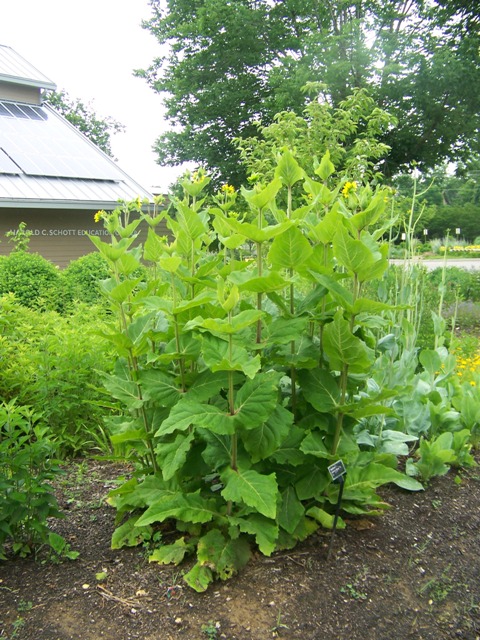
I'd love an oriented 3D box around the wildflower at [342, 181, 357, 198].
[{"bbox_3d":[0.556,-0.663,3.285,0.035,0.075,0.075,17,-6,27],"label":"wildflower"}]

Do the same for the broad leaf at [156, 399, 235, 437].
[{"bbox_3d":[-0.241,0.506,3.291,0.385,0.090,0.200,-14,49,-15],"label":"broad leaf"}]

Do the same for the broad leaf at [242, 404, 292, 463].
[{"bbox_3d":[0.138,0.609,3.500,0.260,0.344,0.090,14,-27,0],"label":"broad leaf"}]

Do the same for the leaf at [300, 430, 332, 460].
[{"bbox_3d":[0.439,0.723,3.668,0.229,0.080,0.180,18,36,-33],"label":"leaf"}]

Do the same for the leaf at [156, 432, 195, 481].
[{"bbox_3d":[-0.351,0.731,3.466,0.170,0.296,0.080,35,-36,-7],"label":"leaf"}]

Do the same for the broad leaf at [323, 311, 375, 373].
[{"bbox_3d":[0.550,0.113,3.312,0.235,0.305,0.095,-9,31,-2],"label":"broad leaf"}]

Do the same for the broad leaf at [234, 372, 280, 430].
[{"bbox_3d":[0.087,0.407,3.230,0.205,0.270,0.080,37,-12,14],"label":"broad leaf"}]

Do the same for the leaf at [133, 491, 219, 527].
[{"bbox_3d":[-0.306,0.929,3.190,0.400,0.060,0.175,-12,49,-3],"label":"leaf"}]

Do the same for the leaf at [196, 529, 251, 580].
[{"bbox_3d":[-0.074,1.063,2.920,0.235,0.250,0.080,5,-28,3],"label":"leaf"}]

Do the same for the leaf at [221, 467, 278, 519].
[{"bbox_3d":[0.073,0.857,3.272,0.235,0.090,0.327,-31,54,-23],"label":"leaf"}]

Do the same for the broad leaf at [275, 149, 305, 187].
[{"bbox_3d":[0.261,-0.811,3.440,0.150,0.205,0.070,-2,26,1],"label":"broad leaf"}]

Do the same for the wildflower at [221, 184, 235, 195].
[{"bbox_3d":[-0.078,-0.817,4.050,0.085,0.062,0.080,0,8,0],"label":"wildflower"}]

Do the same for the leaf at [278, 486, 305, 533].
[{"bbox_3d":[0.257,0.949,3.223,0.135,0.245,0.050,1,-4,-3],"label":"leaf"}]

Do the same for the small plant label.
[{"bbox_3d":[0.451,0.694,2.992,0.099,0.060,0.010,-17,-9,-42],"label":"small plant label"}]

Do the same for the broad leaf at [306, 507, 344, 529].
[{"bbox_3d":[0.469,1.083,3.548,0.218,0.060,0.130,12,38,32],"label":"broad leaf"}]

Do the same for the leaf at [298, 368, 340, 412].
[{"bbox_3d":[0.477,0.406,3.785,0.292,0.205,0.080,50,2,30],"label":"leaf"}]

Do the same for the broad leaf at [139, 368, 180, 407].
[{"bbox_3d":[-0.439,0.379,3.576,0.230,0.190,0.075,15,-14,2],"label":"broad leaf"}]

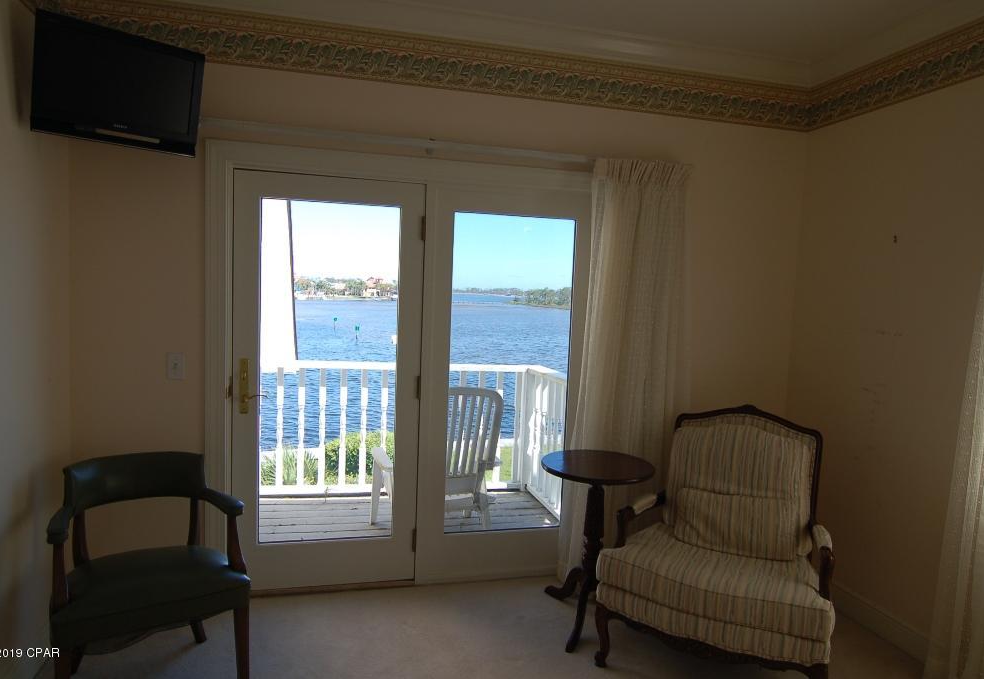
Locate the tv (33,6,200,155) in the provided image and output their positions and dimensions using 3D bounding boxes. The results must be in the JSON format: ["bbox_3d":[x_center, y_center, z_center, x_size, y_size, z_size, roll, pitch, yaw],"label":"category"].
[{"bbox_3d":[-1.414,-0.951,2.379,0.085,0.398,0.565,27,20,36],"label":"tv"}]

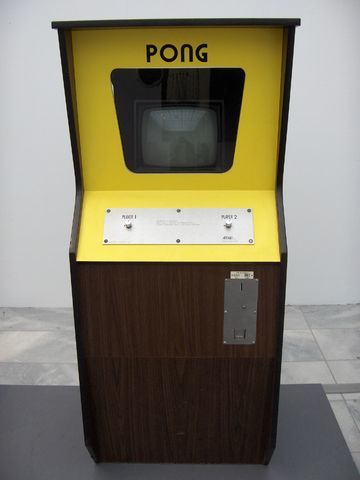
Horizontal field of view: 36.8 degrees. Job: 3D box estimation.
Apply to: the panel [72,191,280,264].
[{"bbox_3d":[-0.003,-0.045,1.640,0.600,0.243,0.025,0,-26,2],"label":"panel"}]

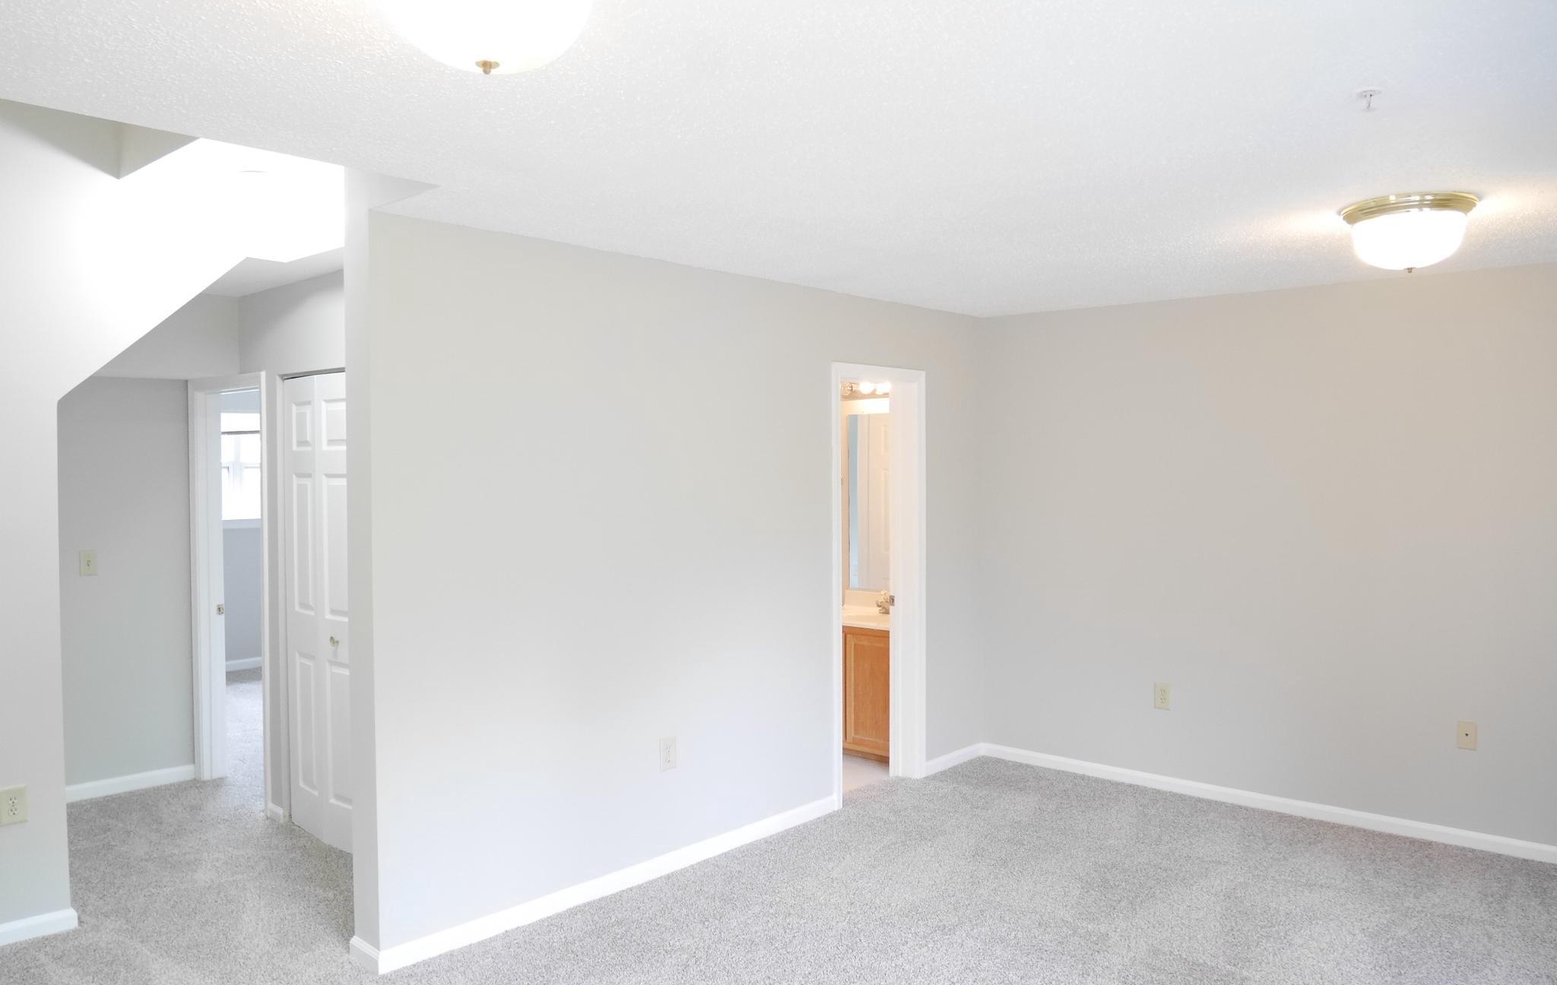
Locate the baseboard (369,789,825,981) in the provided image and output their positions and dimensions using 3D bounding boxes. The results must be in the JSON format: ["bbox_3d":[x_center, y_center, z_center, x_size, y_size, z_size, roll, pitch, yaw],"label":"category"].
[{"bbox_3d":[-0.560,1.480,4.293,0.172,0.084,2.258,1,2,43],"label":"baseboard"}]

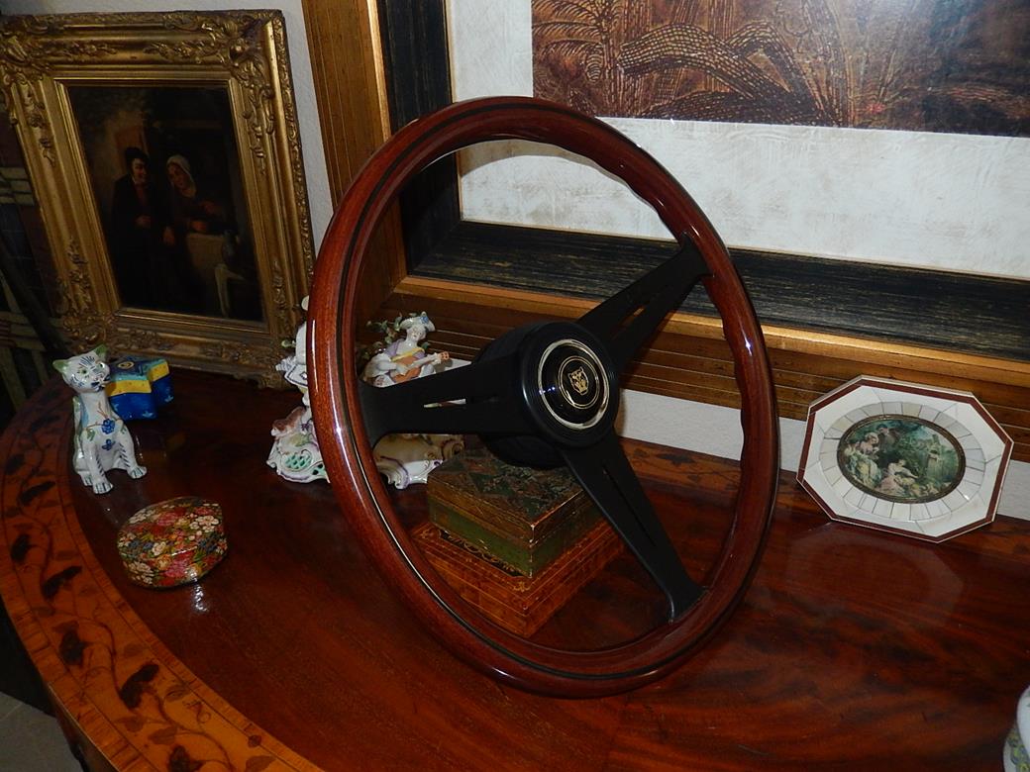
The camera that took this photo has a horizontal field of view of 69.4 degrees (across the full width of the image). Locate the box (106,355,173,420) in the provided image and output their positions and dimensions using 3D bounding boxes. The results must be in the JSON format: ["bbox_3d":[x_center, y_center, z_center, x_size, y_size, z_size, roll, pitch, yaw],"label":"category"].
[{"bbox_3d":[-0.394,0.001,0.786,0.070,0.047,0.065,-5,30,-5],"label":"box"}]

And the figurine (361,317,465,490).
[{"bbox_3d":[-0.087,0.006,0.649,0.088,0.155,0.075,-8,30,-10],"label":"figurine"}]

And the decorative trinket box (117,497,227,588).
[{"bbox_3d":[-0.264,0.118,0.584,0.083,0.035,0.075,-5,30,-5],"label":"decorative trinket box"}]

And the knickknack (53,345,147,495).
[{"bbox_3d":[-0.379,0.024,0.663,0.060,0.127,0.064,-24,36,-33],"label":"knickknack"}]

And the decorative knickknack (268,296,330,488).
[{"bbox_3d":[-0.179,-0.002,0.653,0.094,0.170,0.073,-9,30,-11],"label":"decorative knickknack"}]

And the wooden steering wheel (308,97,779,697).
[{"bbox_3d":[0.029,0.003,0.512,0.385,0.385,0.099,-29,7,-39],"label":"wooden steering wheel"}]

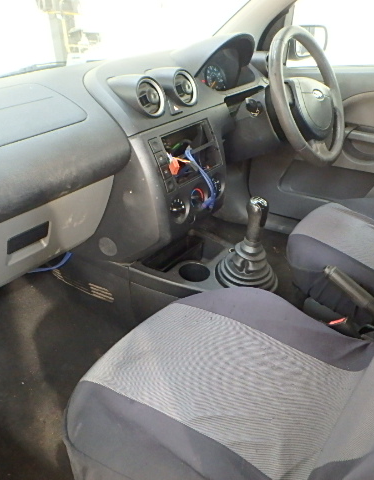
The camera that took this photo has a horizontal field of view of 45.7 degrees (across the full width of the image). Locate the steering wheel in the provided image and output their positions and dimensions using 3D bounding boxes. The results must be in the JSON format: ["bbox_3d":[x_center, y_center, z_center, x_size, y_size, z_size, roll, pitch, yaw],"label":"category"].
[{"bbox_3d":[0.307,-0.372,1.188,0.100,0.372,0.372,-9,19,45],"label":"steering wheel"}]

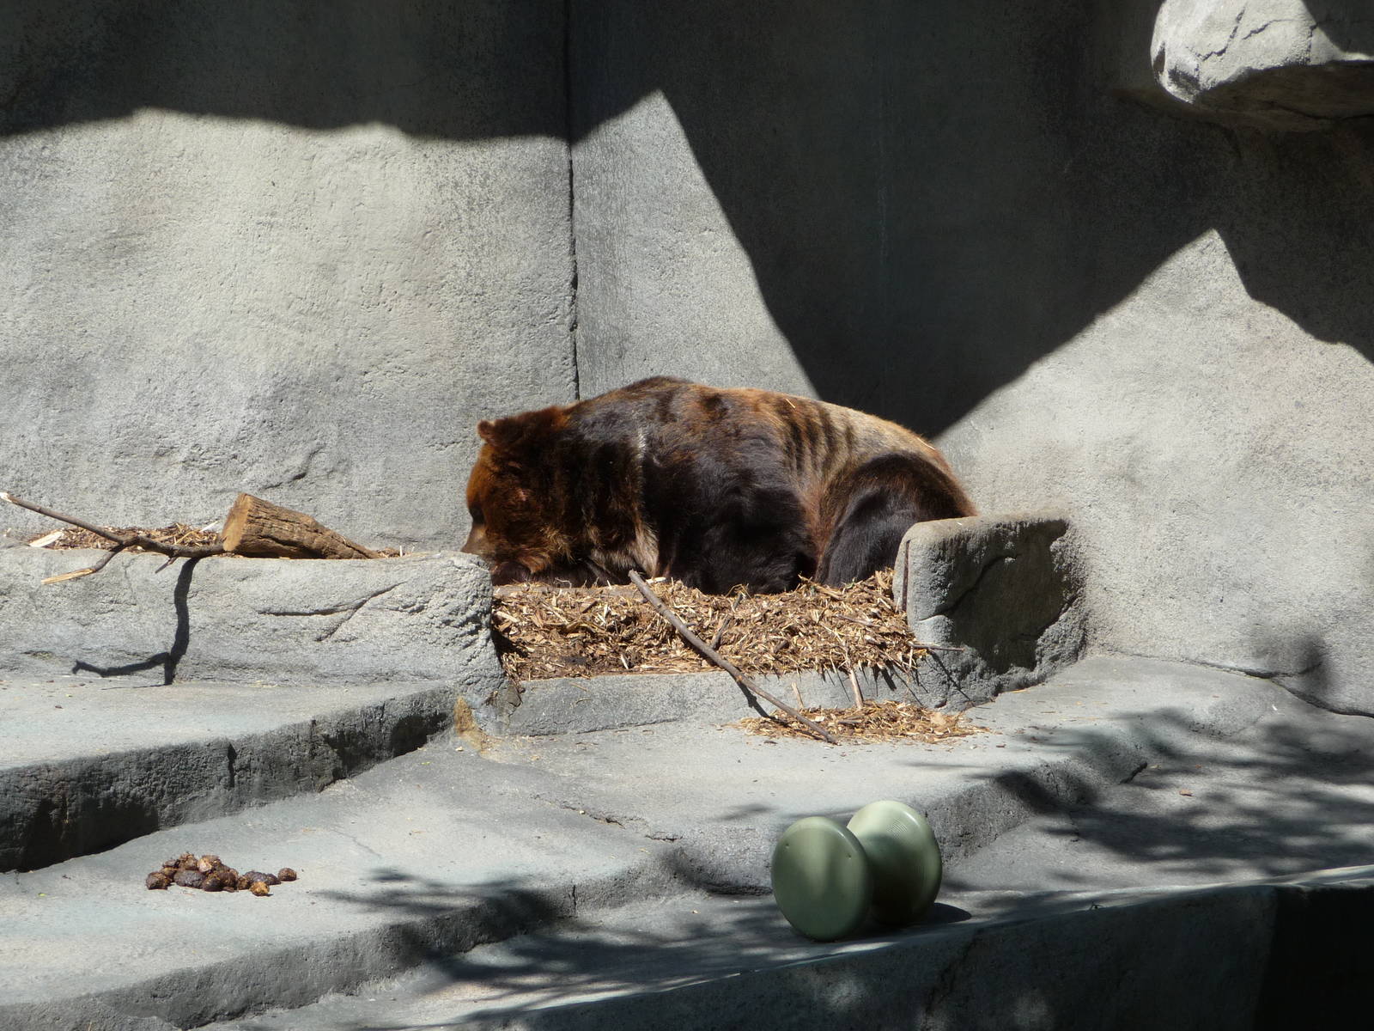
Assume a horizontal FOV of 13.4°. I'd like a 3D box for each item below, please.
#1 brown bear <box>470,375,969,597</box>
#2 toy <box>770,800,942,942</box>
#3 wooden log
[{"bbox_3d":[0.100,-0.111,18.500,1.590,0.660,0.800,-1,9,0],"label":"brown bear"},{"bbox_3d":[0.475,0.997,16.400,0.350,0.352,0.350,7,12,40],"label":"toy"},{"bbox_3d":[-1.214,0.036,18.400,0.490,0.190,0.190,-4,9,-19],"label":"wooden log"}]

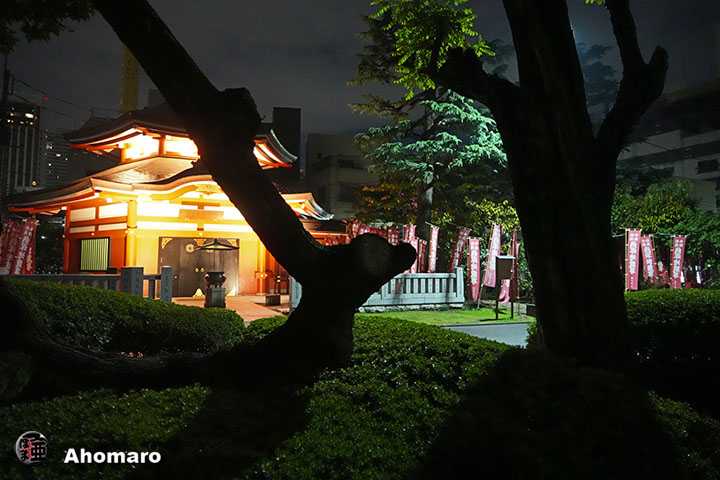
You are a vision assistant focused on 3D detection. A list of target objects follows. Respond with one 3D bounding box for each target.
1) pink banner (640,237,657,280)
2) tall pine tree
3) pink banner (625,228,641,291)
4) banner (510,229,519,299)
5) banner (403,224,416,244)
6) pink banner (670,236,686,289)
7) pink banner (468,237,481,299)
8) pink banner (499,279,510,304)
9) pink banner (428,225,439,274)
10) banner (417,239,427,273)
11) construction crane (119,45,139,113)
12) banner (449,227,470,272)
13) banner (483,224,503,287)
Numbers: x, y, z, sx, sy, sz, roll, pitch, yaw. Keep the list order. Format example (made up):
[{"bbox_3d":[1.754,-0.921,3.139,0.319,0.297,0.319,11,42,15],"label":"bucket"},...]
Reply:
[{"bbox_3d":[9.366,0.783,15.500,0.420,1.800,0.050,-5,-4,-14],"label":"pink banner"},{"bbox_3d":[2.570,-3.609,17.500,6.200,11.800,6.000,0,-3,0],"label":"tall pine tree"},{"bbox_3d":[8.241,0.604,14.500,0.450,1.800,0.080,0,-3,5],"label":"pink banner"},{"bbox_3d":[4.101,0.630,12.700,0.080,1.800,0.450,0,-3,-3],"label":"banner"},{"bbox_3d":[1.463,0.477,14.100,0.420,1.800,0.050,4,-4,-30],"label":"banner"},{"bbox_3d":[10.211,0.802,15.400,0.430,1.800,0.050,7,-4,-10],"label":"pink banner"},{"bbox_3d":[3.317,0.882,13.900,0.420,1.800,0.050,4,-5,-33],"label":"pink banner"},{"bbox_3d":[4.190,0.868,13.400,0.450,1.800,0.080,9,-2,-11],"label":"pink banner"},{"bbox_3d":[2.194,0.524,14.300,0.050,1.800,0.420,1,-5,38],"label":"pink banner"},{"bbox_3d":[1.875,0.915,14.400,0.450,1.800,0.080,-3,-4,41],"label":"banner"},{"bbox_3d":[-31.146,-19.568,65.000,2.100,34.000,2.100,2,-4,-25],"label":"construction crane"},{"bbox_3d":[2.829,0.540,14.000,0.450,1.800,0.080,12,0,29],"label":"banner"},{"bbox_3d":[3.878,0.452,13.900,0.420,1.800,0.050,12,-5,-41],"label":"banner"}]

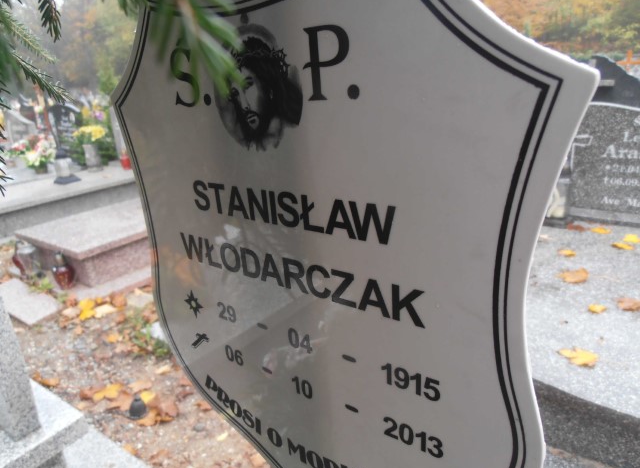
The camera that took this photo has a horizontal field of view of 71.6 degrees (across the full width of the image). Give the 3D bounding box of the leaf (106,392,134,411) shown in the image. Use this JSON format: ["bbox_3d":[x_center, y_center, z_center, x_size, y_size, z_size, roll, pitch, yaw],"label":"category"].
[{"bbox_3d":[-0.863,0.728,1.921,0.109,0.030,0.101,-10,23,-27],"label":"leaf"}]

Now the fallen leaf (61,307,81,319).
[{"bbox_3d":[-1.298,0.408,2.308,0.097,0.028,0.081,-14,20,-30],"label":"fallen leaf"}]

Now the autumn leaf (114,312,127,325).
[{"bbox_3d":[-0.954,0.404,2.122,0.063,0.020,0.088,-2,19,0],"label":"autumn leaf"}]

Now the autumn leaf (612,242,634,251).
[{"bbox_3d":[1.118,0.046,1.634,0.078,0.015,0.045,12,23,42],"label":"autumn leaf"}]

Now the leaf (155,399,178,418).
[{"bbox_3d":[-0.525,0.597,1.518,0.082,0.020,0.085,-2,19,0],"label":"leaf"}]

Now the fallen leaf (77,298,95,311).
[{"bbox_3d":[-1.403,0.423,2.667,0.084,0.025,0.104,-11,23,-29],"label":"fallen leaf"}]

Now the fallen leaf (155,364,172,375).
[{"bbox_3d":[-0.622,0.539,1.764,0.069,0.015,0.045,-19,23,-40],"label":"fallen leaf"}]

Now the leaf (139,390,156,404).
[{"bbox_3d":[-0.620,0.588,1.595,0.069,0.020,0.059,-12,19,-24],"label":"leaf"}]

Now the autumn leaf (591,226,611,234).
[{"bbox_3d":[1.524,-0.019,2.411,0.091,0.020,0.097,14,24,31],"label":"autumn leaf"}]

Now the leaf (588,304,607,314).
[{"bbox_3d":[0.998,0.272,1.597,0.054,0.020,0.048,15,24,33],"label":"leaf"}]

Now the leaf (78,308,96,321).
[{"bbox_3d":[-1.191,0.412,2.273,0.087,0.028,0.090,-13,20,-29],"label":"leaf"}]

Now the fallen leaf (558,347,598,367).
[{"bbox_3d":[0.669,0.317,1.148,0.103,0.020,0.072,-2,19,0],"label":"fallen leaf"}]

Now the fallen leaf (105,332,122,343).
[{"bbox_3d":[-0.945,0.474,2.031,0.072,0.022,0.059,-13,19,-27],"label":"fallen leaf"}]

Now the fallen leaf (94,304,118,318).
[{"bbox_3d":[-1.246,0.452,2.591,0.125,0.030,0.130,-10,23,-27],"label":"fallen leaf"}]

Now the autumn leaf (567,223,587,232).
[{"bbox_3d":[1.403,-0.036,2.429,0.092,0.035,0.110,13,23,29],"label":"autumn leaf"}]

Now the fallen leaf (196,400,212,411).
[{"bbox_3d":[-0.391,0.589,1.533,0.072,0.018,0.051,-2,19,0],"label":"fallen leaf"}]

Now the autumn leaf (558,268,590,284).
[{"bbox_3d":[0.867,0.146,1.523,0.110,0.030,0.087,-2,19,0],"label":"autumn leaf"}]

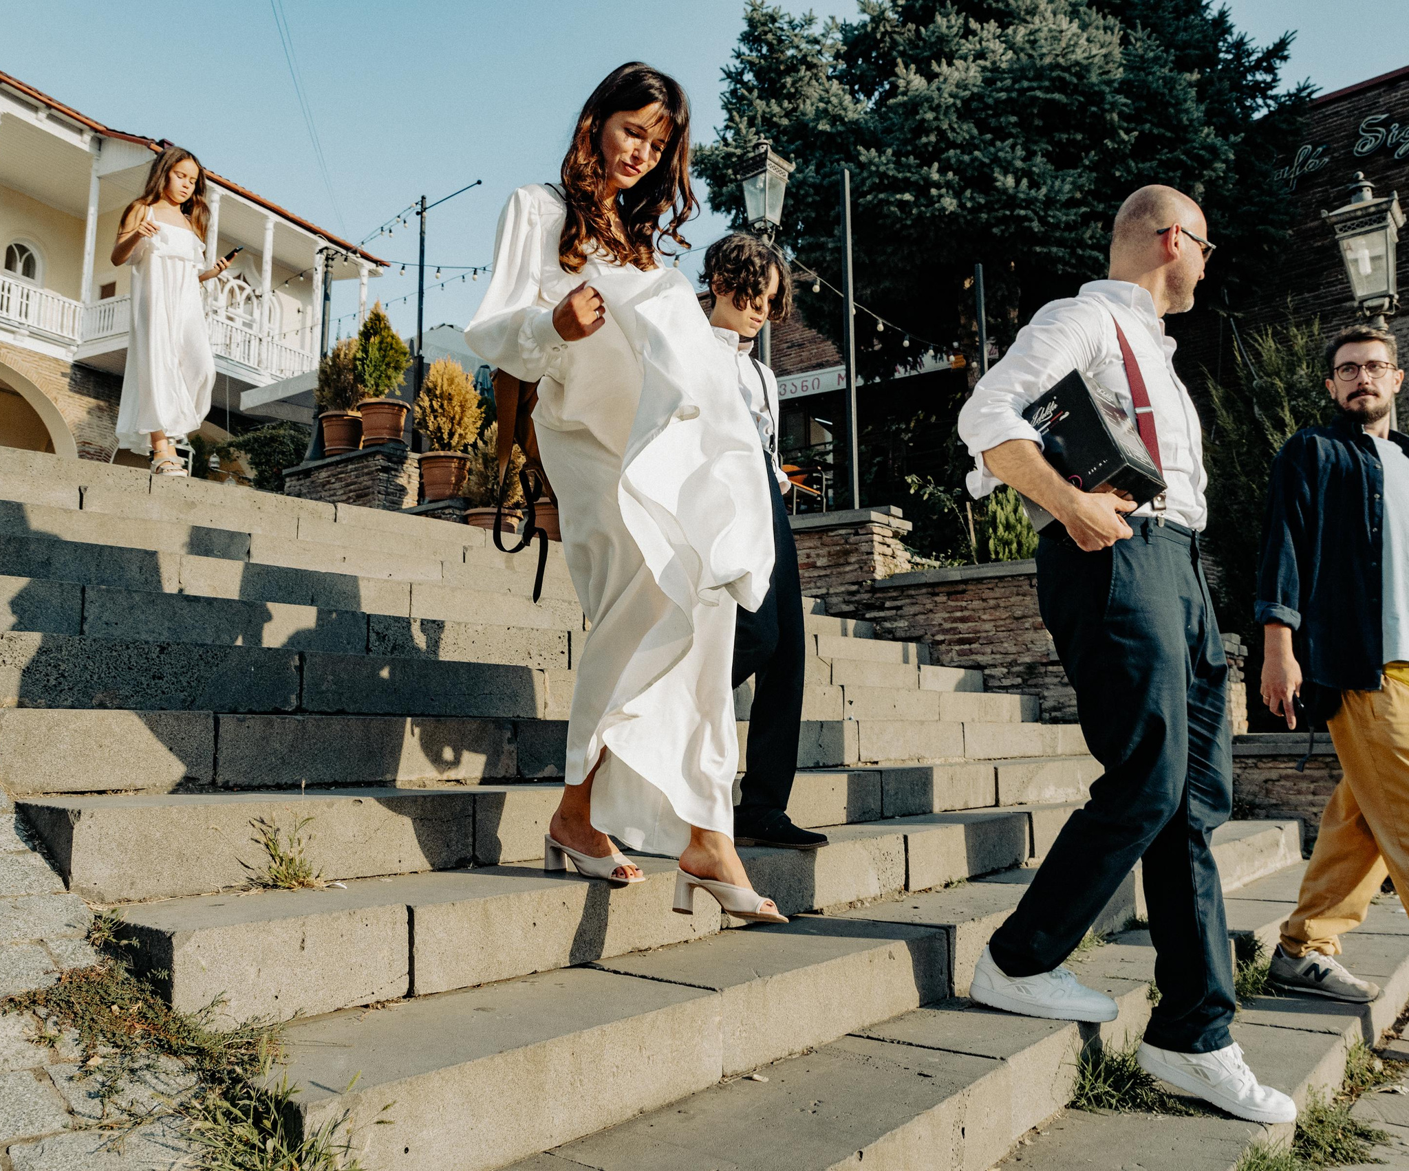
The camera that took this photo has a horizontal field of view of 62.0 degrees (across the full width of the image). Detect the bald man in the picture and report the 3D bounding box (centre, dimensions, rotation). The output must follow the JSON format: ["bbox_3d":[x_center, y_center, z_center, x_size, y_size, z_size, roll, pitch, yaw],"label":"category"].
[{"bbox_3d":[0.805,0.088,2.435,0.608,1.824,0.517,-7,-10,34],"label":"bald man"}]

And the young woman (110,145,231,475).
[{"bbox_3d":[-1.864,-0.971,4.143,0.410,1.216,0.410,-9,-11,42],"label":"young woman"}]

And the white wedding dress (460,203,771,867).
[{"bbox_3d":[-0.118,-0.165,2.156,0.456,1.246,0.517,7,-11,-44],"label":"white wedding dress"}]

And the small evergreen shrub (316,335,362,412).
[{"bbox_3d":[-3.123,-1.795,10.077,0.421,0.655,0.421,-7,-10,37],"label":"small evergreen shrub"}]

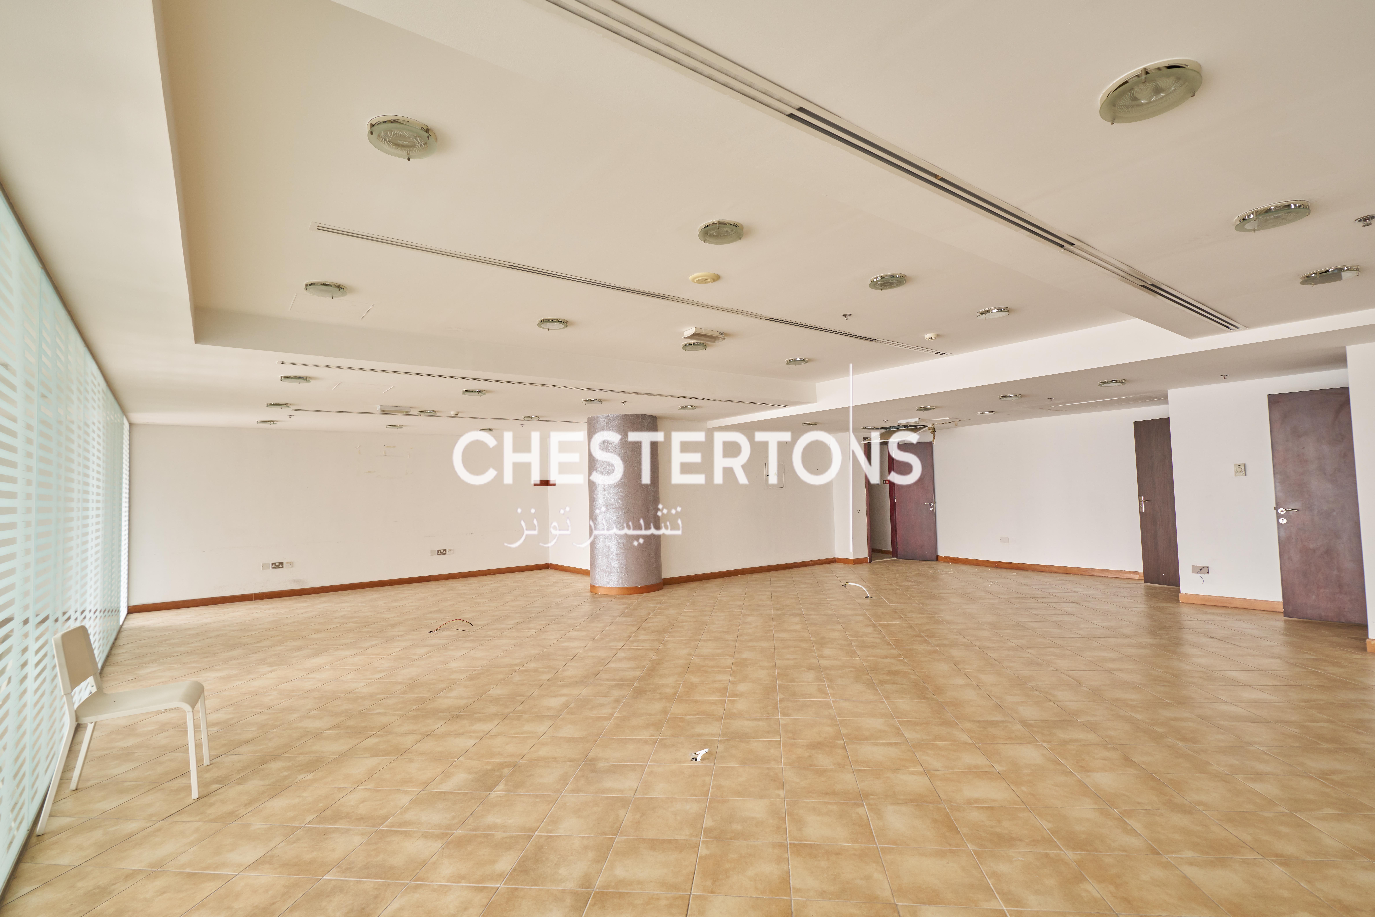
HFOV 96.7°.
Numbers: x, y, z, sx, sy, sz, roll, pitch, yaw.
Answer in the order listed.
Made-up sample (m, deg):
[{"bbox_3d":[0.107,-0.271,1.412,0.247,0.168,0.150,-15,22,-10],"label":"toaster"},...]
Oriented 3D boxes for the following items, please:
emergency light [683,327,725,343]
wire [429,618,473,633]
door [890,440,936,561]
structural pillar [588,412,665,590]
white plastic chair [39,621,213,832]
[{"bbox_3d":[0.161,-1.124,5.588,0.348,0.057,0.164,1,-5,-35],"label":"emergency light"},{"bbox_3d":[-2.480,1.764,6.429,0.453,0.110,0.080,-2,-4,1],"label":"wire"},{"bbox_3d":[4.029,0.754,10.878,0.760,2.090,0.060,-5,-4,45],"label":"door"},{"bbox_3d":[-0.882,0.631,8.627,1.015,2.392,1.015,-2,-3,0],"label":"structural pillar"},{"bbox_3d":[-2.620,1.191,2.907,0.540,0.800,0.460,1,-4,-32],"label":"white plastic chair"}]

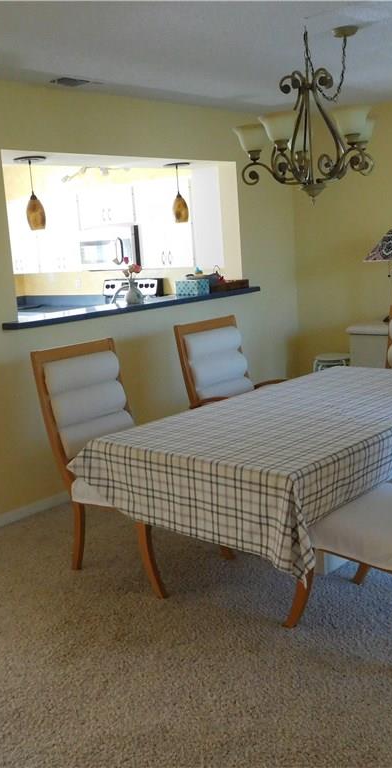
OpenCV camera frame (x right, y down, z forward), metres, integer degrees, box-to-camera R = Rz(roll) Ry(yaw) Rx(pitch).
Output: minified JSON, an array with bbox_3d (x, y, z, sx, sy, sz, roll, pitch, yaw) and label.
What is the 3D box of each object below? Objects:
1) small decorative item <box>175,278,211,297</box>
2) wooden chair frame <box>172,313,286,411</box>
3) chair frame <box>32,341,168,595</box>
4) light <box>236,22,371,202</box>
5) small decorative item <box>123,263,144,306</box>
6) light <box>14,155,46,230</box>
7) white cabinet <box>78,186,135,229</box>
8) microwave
[{"bbox_3d":[-0.025,-0.683,5.332,0.210,0.115,0.130,6,15,42],"label":"small decorative item"},{"bbox_3d":[0.351,0.166,4.030,0.711,1.040,0.571,6,15,41],"label":"wooden chair frame"},{"bbox_3d":[-0.268,0.352,3.475,0.720,1.050,0.530,6,15,42],"label":"chair frame"},{"bbox_3d":[0.510,-1.221,3.321,0.620,0.780,0.620,-3,11,1],"label":"light"},{"bbox_3d":[-0.407,-0.655,4.729,0.139,0.278,0.139,-3,11,1],"label":"small decorative item"},{"bbox_3d":[-0.945,-1.095,4.317,0.179,0.419,0.179,6,15,42],"label":"light"},{"bbox_3d":[-0.715,-1.643,6.879,0.760,0.360,0.340,6,15,42],"label":"white cabinet"},{"bbox_3d":[-0.683,-1.272,6.900,0.760,0.410,0.420,6,15,42],"label":"microwave"}]

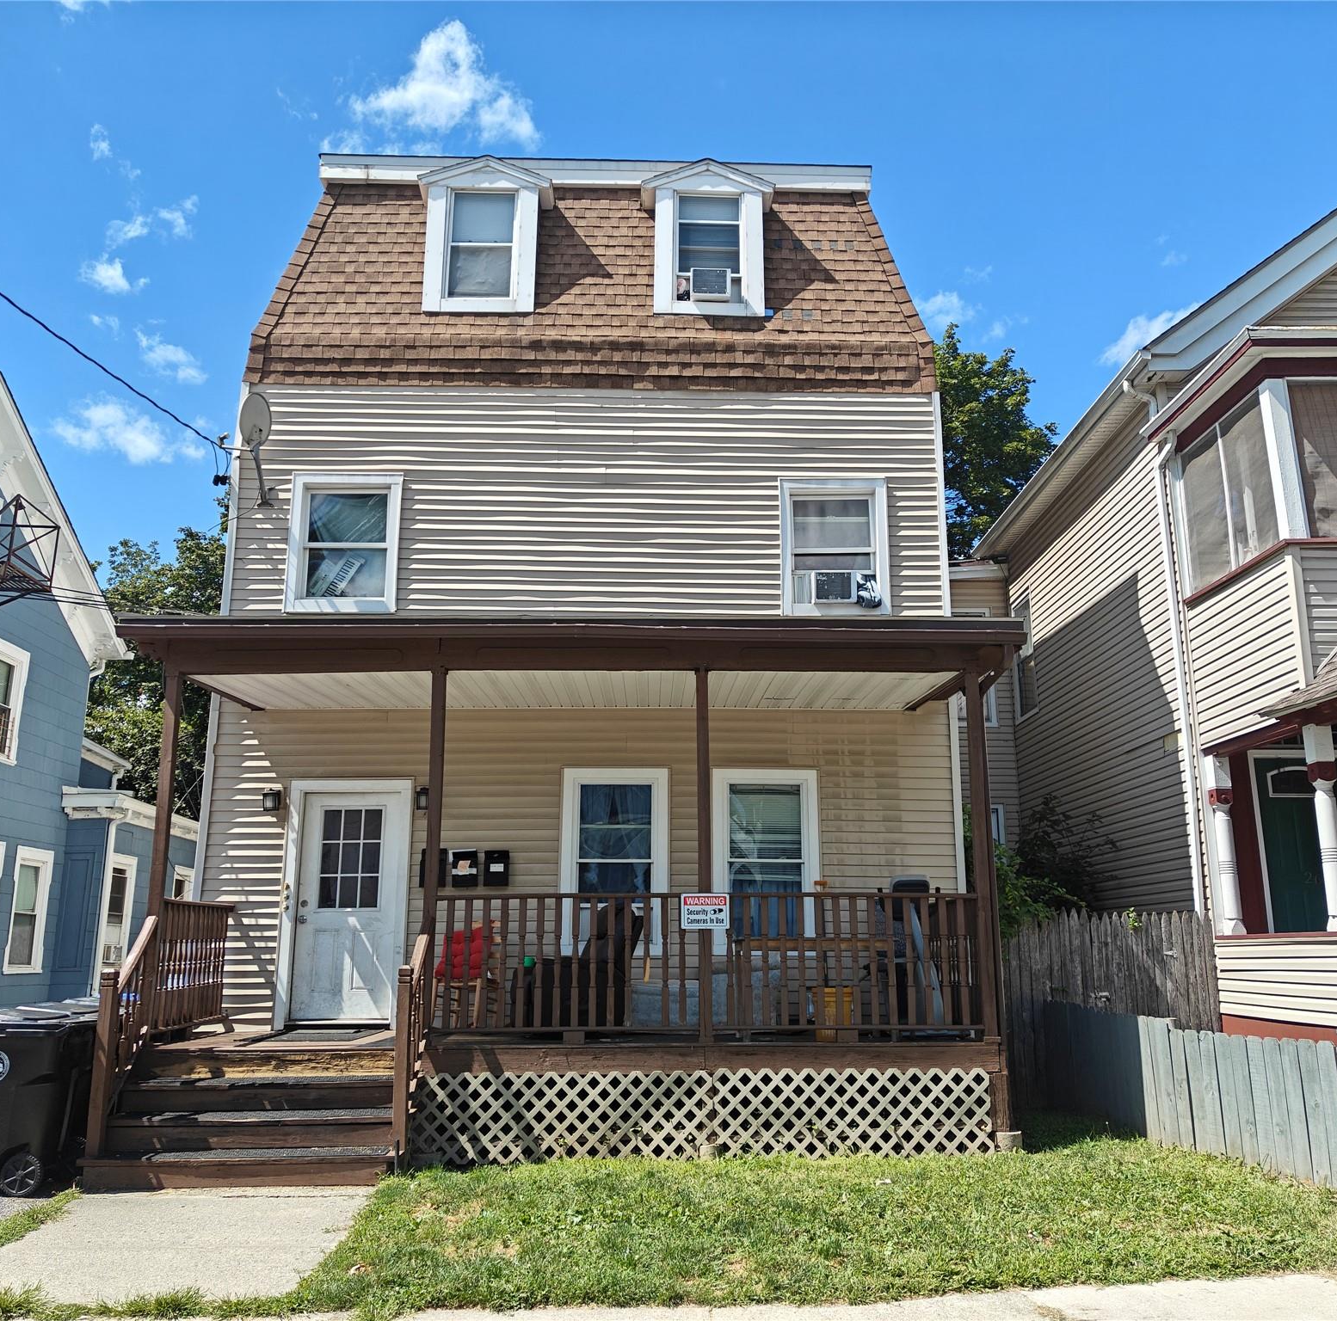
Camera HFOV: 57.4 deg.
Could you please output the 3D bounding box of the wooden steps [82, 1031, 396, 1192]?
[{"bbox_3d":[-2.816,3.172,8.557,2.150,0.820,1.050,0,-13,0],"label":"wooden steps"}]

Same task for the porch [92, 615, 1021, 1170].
[{"bbox_3d":[-0.748,1.776,9.955,6.900,4.120,2.280,0,-13,0],"label":"porch"}]

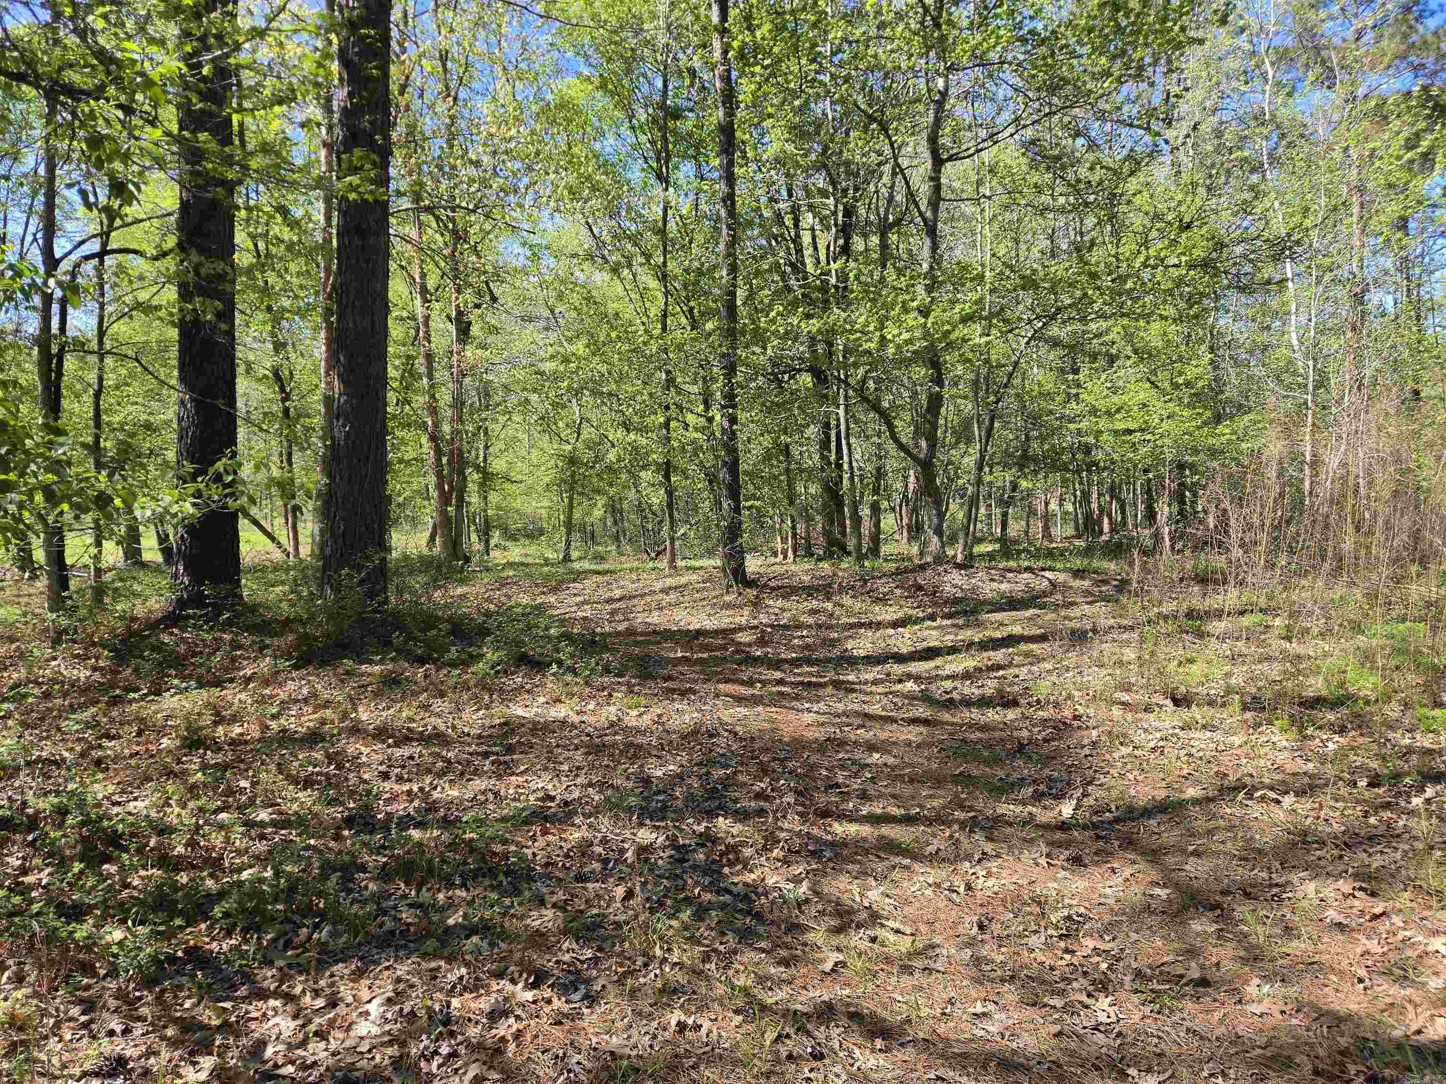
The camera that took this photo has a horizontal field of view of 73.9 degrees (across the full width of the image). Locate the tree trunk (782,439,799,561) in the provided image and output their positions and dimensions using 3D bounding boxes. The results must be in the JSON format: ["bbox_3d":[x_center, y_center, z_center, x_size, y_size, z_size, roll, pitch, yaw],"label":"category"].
[{"bbox_3d":[1.594,-0.992,22.500,0.230,2.860,0.230,-2,0,0],"label":"tree trunk"}]

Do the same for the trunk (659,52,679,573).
[{"bbox_3d":[-1.067,-4.624,19.000,0.260,10.430,0.260,0,0,0],"label":"trunk"}]

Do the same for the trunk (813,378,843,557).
[{"bbox_3d":[2.570,-1.837,23.500,0.520,4.380,0.520,-4,0,0],"label":"trunk"}]

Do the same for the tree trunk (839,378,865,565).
[{"bbox_3d":[2.657,-1.481,20.000,0.270,4.030,0.270,-4,0,0],"label":"tree trunk"}]

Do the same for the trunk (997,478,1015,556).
[{"bbox_3d":[7.984,-0.698,27.000,0.300,2.210,0.300,7,0,0],"label":"trunk"}]

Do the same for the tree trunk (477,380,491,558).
[{"bbox_3d":[-6.078,-1.872,24.500,0.240,4.520,0.240,0,0,0],"label":"tree trunk"}]

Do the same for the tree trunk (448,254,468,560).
[{"bbox_3d":[-6.066,-3.091,22.000,0.300,7.040,0.300,-1,0,0],"label":"tree trunk"}]

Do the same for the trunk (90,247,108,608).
[{"bbox_3d":[-8.109,-1.492,12.500,0.160,4.700,0.160,1,0,0],"label":"trunk"}]

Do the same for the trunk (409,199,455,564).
[{"bbox_3d":[-6.700,-3.699,22.000,0.460,8.380,0.460,-4,0,0],"label":"trunk"}]

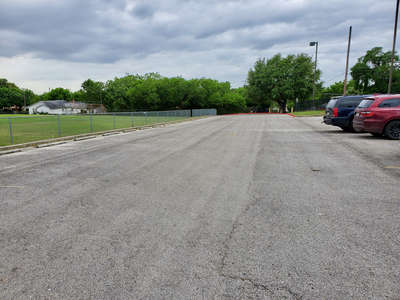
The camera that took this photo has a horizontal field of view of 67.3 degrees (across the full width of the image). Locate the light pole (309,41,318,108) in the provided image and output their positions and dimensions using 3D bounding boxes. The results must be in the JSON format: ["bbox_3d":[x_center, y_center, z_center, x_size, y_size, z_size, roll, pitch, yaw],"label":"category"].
[{"bbox_3d":[16.212,-10.524,42.909,1.200,9.540,0.450,-2,9,-10],"label":"light pole"}]

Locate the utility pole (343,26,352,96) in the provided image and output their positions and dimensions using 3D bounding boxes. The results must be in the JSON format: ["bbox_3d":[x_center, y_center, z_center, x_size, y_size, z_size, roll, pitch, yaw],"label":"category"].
[{"bbox_3d":[16.309,-8.485,33.103,0.320,9.760,0.320,0,9,0],"label":"utility pole"}]

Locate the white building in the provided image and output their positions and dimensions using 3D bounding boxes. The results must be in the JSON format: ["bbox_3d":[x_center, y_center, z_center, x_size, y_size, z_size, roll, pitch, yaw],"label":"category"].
[{"bbox_3d":[-45.563,-13.581,96.049,17.500,4.430,11.000,-2,9,-15],"label":"white building"}]

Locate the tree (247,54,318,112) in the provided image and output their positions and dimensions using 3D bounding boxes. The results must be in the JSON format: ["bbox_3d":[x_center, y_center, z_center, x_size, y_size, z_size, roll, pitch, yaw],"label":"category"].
[{"bbox_3d":[13.255,-10.472,47.973,11.800,9.220,10.800,0,9,0],"label":"tree"}]

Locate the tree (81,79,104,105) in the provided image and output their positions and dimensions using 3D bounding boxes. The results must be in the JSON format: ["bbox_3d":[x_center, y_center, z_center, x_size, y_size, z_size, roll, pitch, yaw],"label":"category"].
[{"bbox_3d":[-39.476,-19.588,110.311,9.200,13.020,9.000,0,9,0],"label":"tree"}]

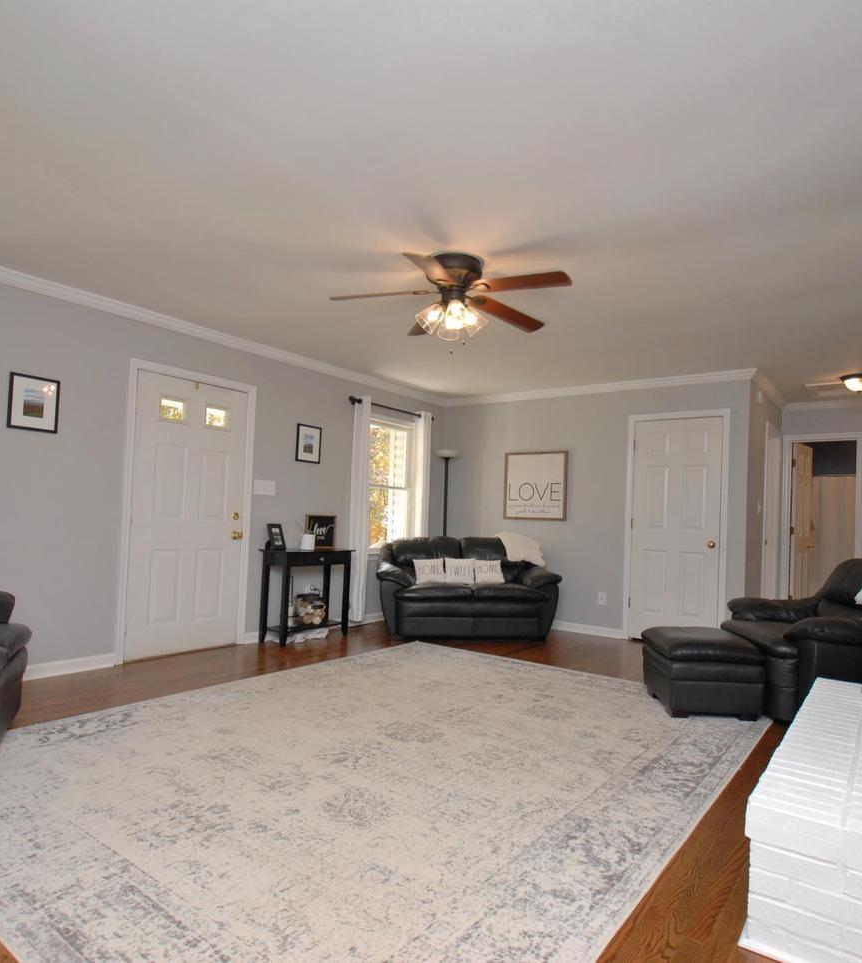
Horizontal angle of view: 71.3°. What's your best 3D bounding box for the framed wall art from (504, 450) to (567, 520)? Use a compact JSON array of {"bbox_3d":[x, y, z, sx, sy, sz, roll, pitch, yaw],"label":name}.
[{"bbox_3d":[1.098,0.052,6.291,0.730,0.709,0.035,0,-4,38],"label":"framed wall art"}]

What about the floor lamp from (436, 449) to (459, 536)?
[{"bbox_3d":[0.157,0.567,6.616,0.280,1.811,0.280,0,-4,38],"label":"floor lamp"}]

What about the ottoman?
[{"bbox_3d":[1.682,1.177,3.754,0.540,0.450,0.530,2,-3,2],"label":"ottoman"}]

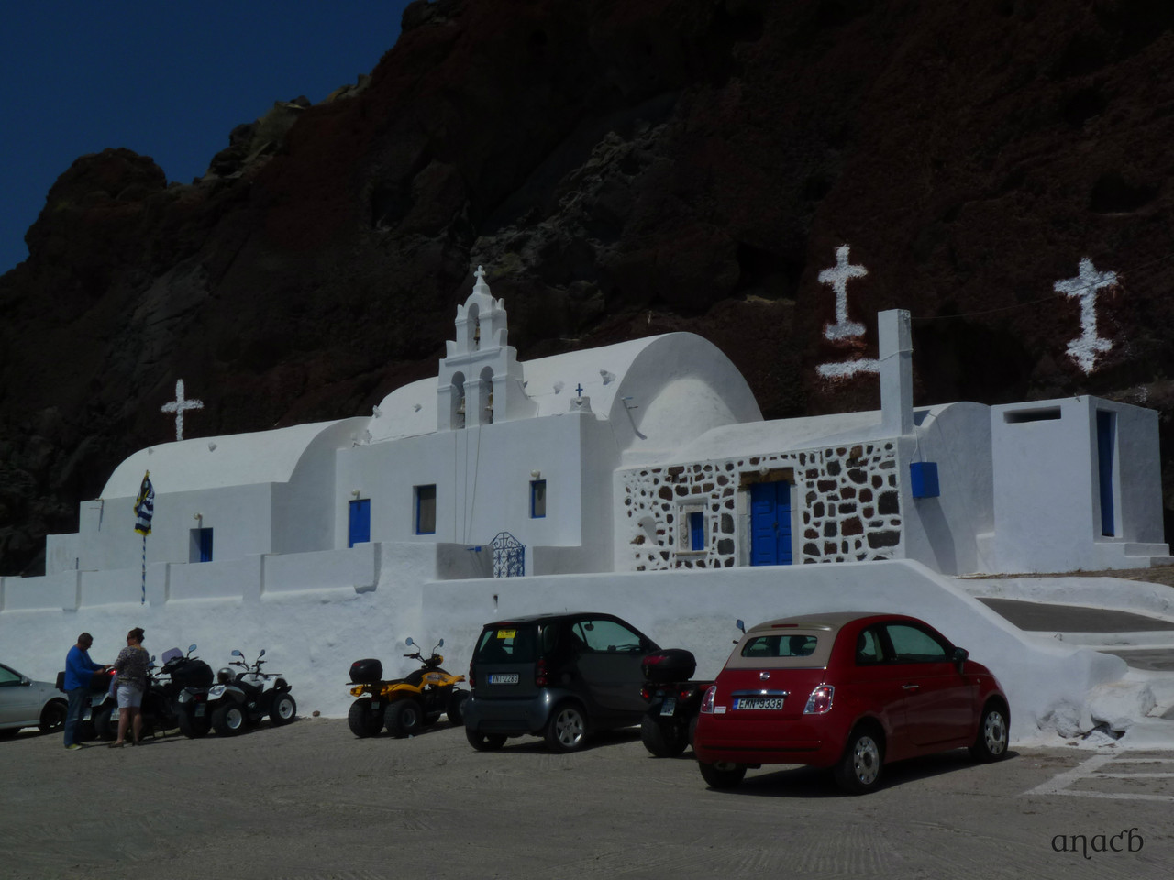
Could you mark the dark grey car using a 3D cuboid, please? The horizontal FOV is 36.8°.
[{"bbox_3d":[-0.020,2.860,21.100,2.500,1.550,1.520,3,-7,-43],"label":"dark grey car"}]

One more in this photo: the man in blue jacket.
[{"bbox_3d":[-7.240,3.630,25.400,0.580,1.700,0.500,1,-7,-10],"label":"man in blue jacket"}]

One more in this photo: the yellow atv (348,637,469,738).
[{"bbox_3d":[-2.530,3.491,24.941,1.000,1.300,1.800,-7,-7,42],"label":"yellow atv"}]

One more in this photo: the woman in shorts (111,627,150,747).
[{"bbox_3d":[-6.450,3.500,24.900,0.520,1.690,0.400,3,-8,-25],"label":"woman in shorts"}]

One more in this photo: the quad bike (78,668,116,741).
[{"bbox_3d":[-6.835,3.769,25.725,1.020,1.130,1.830,-5,-6,31],"label":"quad bike"}]

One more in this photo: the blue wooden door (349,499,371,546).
[{"bbox_3d":[-4.704,2.102,36.496,0.080,1.750,0.760,6,-10,-44],"label":"blue wooden door"}]

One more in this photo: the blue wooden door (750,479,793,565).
[{"bbox_3d":[3.060,1.540,28.700,0.100,1.780,1.020,6,-10,-44],"label":"blue wooden door"}]

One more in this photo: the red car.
[{"bbox_3d":[2.545,2.330,16.270,1.630,1.488,3.546,-7,-6,40],"label":"red car"}]

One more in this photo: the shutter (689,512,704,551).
[{"bbox_3d":[1.949,1.625,31.259,0.060,0.690,0.380,6,-10,-44],"label":"shutter"}]

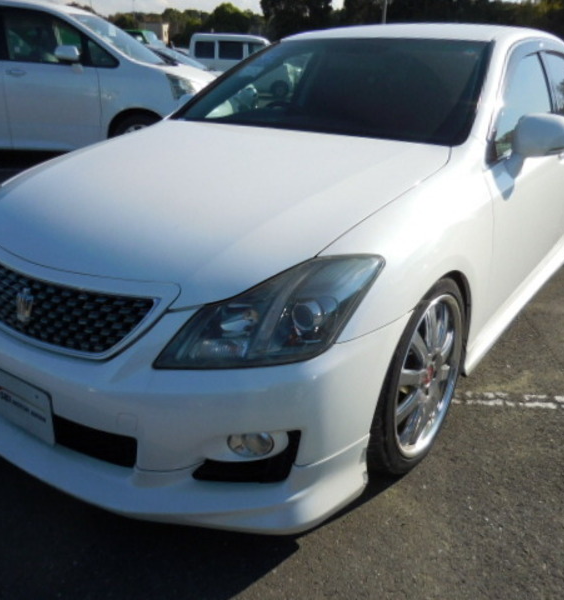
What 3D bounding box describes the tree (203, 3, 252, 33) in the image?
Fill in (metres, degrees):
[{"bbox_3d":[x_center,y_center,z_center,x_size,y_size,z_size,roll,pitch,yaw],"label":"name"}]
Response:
[{"bbox_3d":[-4.661,-22.744,50.124,5.000,5.313,4.800,1,23,0],"label":"tree"}]

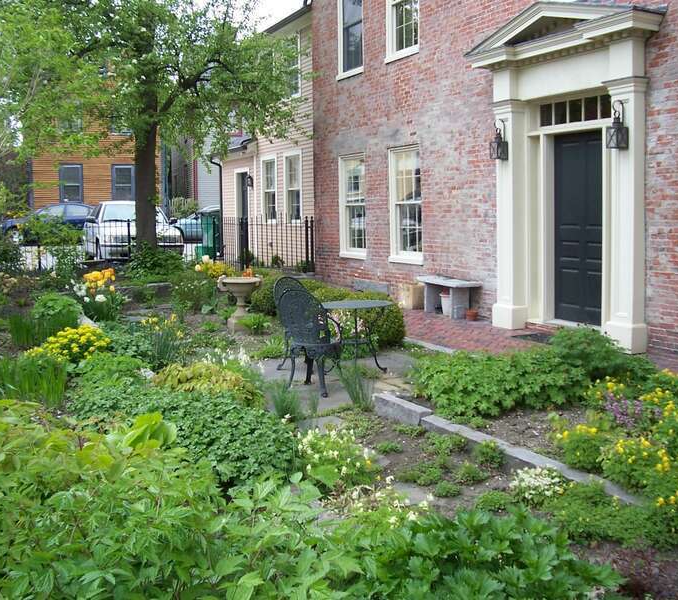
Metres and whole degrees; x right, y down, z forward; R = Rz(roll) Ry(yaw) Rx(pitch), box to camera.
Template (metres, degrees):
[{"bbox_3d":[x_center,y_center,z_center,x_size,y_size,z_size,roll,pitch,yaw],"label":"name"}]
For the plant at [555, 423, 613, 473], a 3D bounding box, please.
[{"bbox_3d":[1.423,0.832,4.587,0.330,0.240,0.310,1,7,17],"label":"plant"}]

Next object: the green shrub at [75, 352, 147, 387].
[{"bbox_3d":[-2.180,0.685,7.504,0.620,0.330,0.550,-1,6,0],"label":"green shrub"}]

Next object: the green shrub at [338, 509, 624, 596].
[{"bbox_3d":[0.547,0.983,3.060,1.020,0.340,0.600,0,6,10],"label":"green shrub"}]

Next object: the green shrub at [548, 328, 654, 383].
[{"bbox_3d":[2.191,0.462,6.521,0.840,0.520,0.750,1,7,19],"label":"green shrub"}]

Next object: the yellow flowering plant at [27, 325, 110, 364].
[{"bbox_3d":[-2.806,0.462,8.150,0.840,0.380,0.700,-3,7,-19],"label":"yellow flowering plant"}]

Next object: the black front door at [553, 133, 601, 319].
[{"bbox_3d":[2.738,-0.806,8.852,0.070,2.160,0.874,-4,7,-28],"label":"black front door"}]

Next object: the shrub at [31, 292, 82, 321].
[{"bbox_3d":[-3.915,0.167,10.890,0.693,0.446,0.614,-3,6,-20],"label":"shrub"}]

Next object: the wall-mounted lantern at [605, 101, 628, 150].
[{"bbox_3d":[2.696,-1.694,7.607,0.170,0.465,0.145,-4,7,-26],"label":"wall-mounted lantern"}]

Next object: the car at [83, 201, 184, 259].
[{"bbox_3d":[-4.778,-1.528,17.729,1.700,1.400,4.400,-3,7,-22],"label":"car"}]

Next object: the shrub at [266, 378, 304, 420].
[{"bbox_3d":[-0.429,0.803,6.301,0.270,0.300,0.260,-1,6,0],"label":"shrub"}]

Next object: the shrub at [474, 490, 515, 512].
[{"bbox_3d":[0.862,1.081,4.354,0.220,0.100,0.210,0,6,11],"label":"shrub"}]

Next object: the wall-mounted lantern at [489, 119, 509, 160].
[{"bbox_3d":[1.978,-1.978,9.684,0.220,0.480,0.180,-4,7,-27],"label":"wall-mounted lantern"}]

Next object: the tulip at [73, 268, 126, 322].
[{"bbox_3d":[-2.944,-0.074,9.567,0.620,0.600,0.550,-3,7,-17],"label":"tulip"}]

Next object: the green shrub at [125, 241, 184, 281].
[{"bbox_3d":[-3.639,-0.779,15.500,1.120,0.760,1.000,-2,6,-13],"label":"green shrub"}]

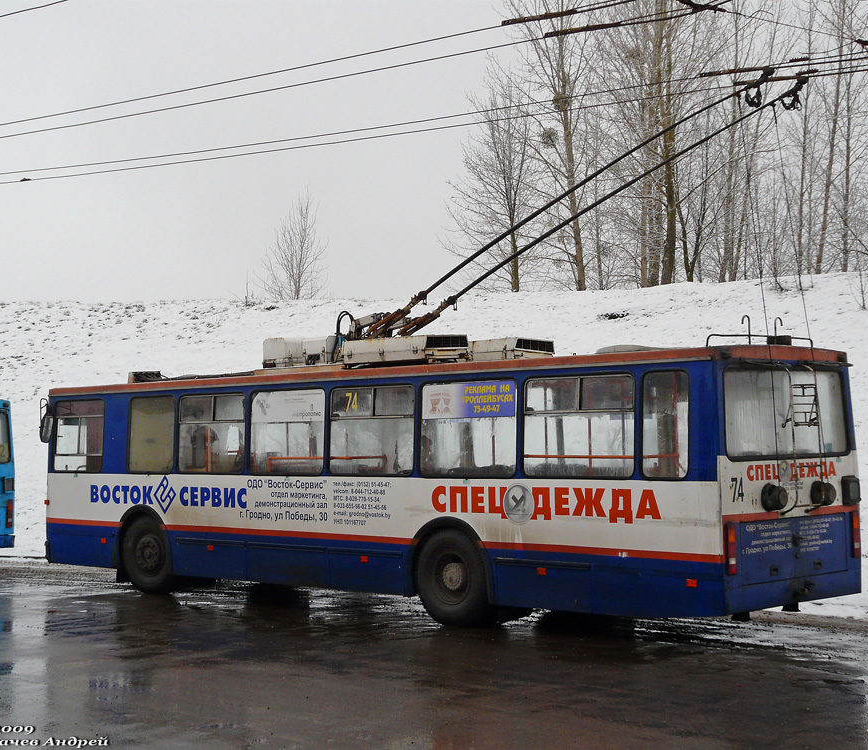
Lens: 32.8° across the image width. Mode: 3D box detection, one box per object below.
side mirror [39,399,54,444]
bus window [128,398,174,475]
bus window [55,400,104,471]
[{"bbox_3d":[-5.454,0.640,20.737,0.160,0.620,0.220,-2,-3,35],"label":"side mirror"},{"bbox_3d":[-3.660,0.776,19.139,1.035,0.980,0.060,-3,-6,45],"label":"bus window"},{"bbox_3d":[-4.888,0.845,20.348,1.272,0.975,0.060,-3,-6,45],"label":"bus window"}]

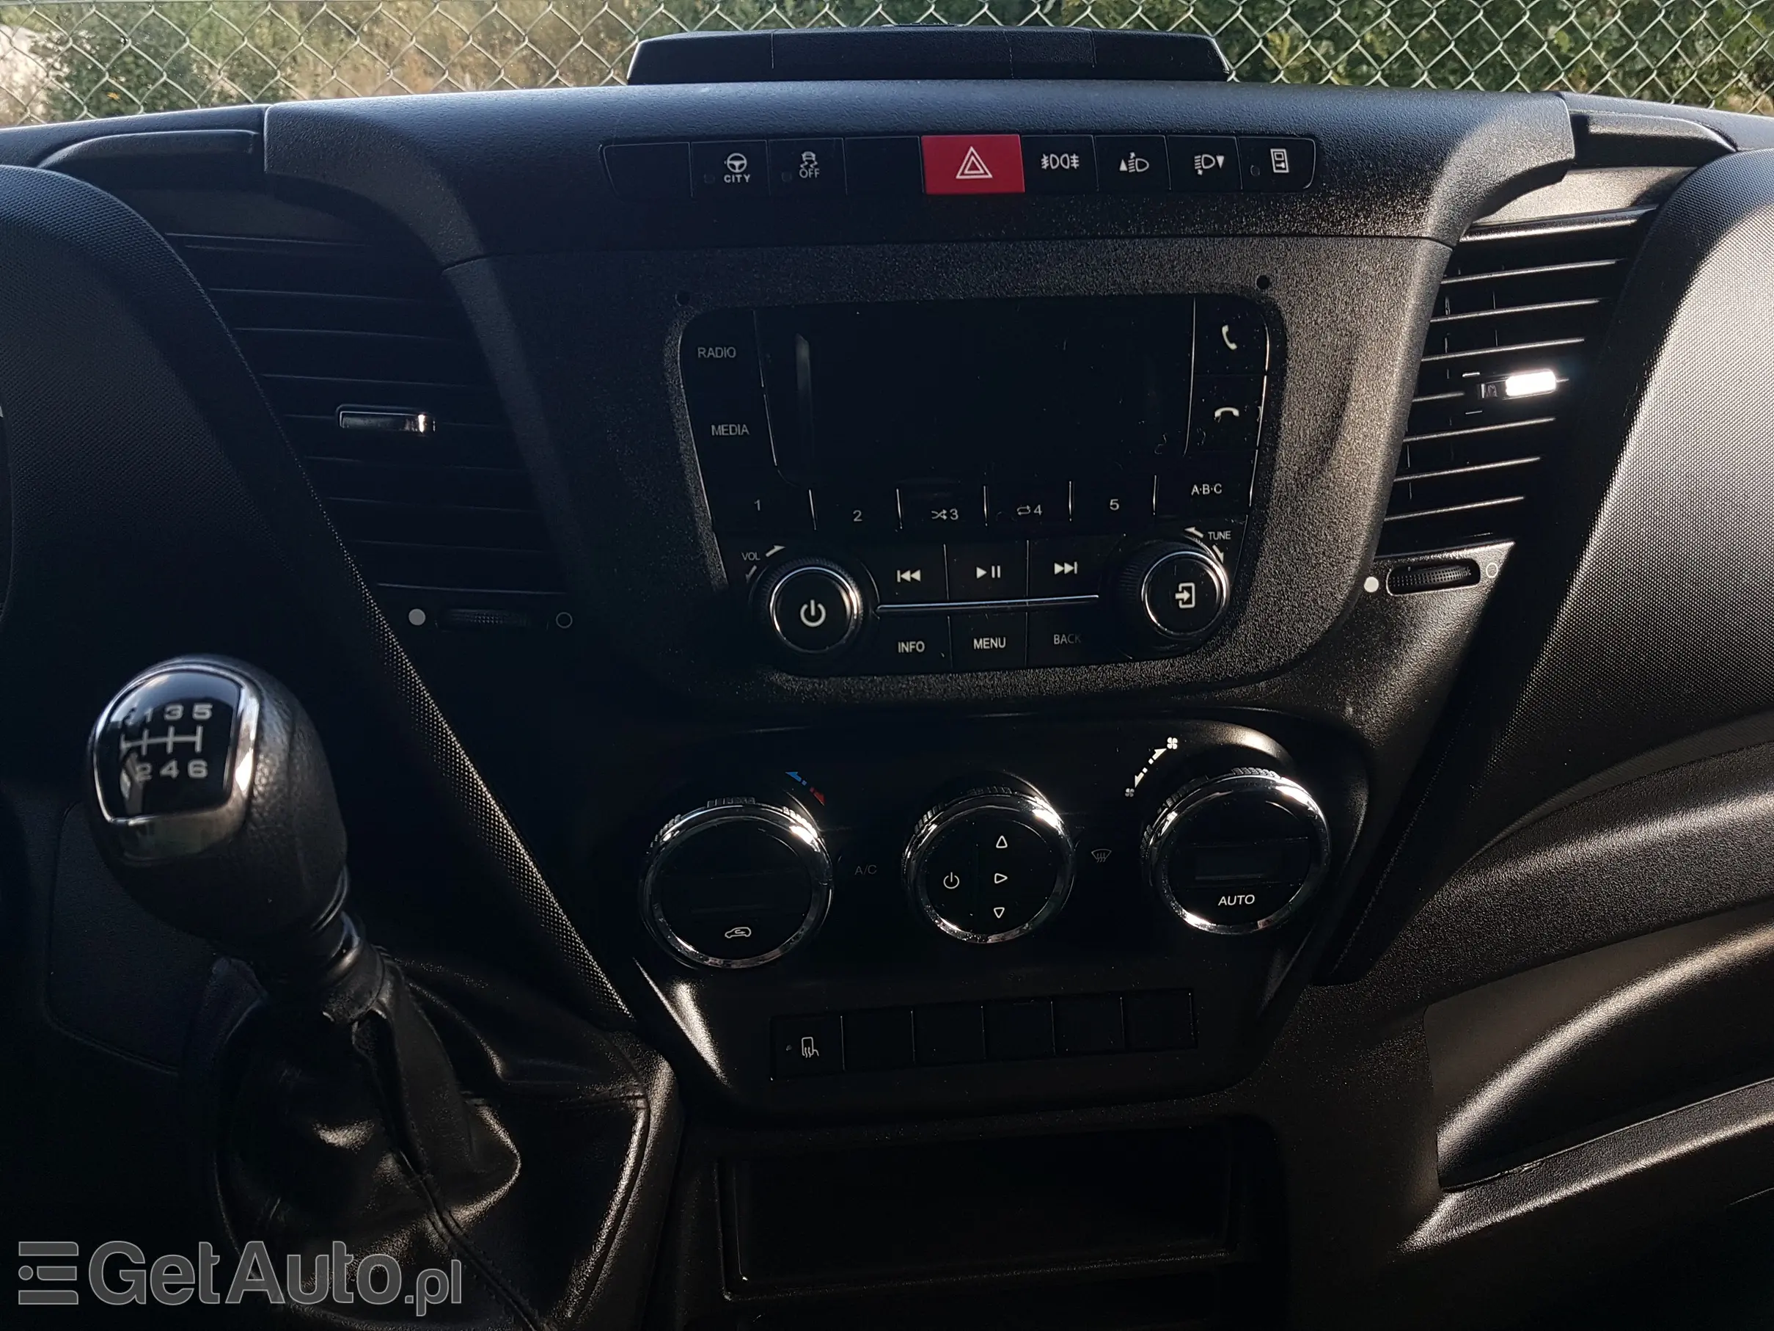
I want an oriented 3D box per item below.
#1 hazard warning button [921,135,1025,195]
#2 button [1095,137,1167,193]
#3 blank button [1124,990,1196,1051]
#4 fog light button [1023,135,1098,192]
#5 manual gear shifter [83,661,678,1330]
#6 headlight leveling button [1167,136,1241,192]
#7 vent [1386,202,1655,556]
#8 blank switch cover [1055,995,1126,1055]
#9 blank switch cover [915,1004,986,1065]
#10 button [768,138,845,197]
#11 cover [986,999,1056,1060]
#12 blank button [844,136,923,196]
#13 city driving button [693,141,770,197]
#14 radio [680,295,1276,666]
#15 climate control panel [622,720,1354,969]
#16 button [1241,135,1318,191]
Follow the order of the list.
[{"bbox_3d":[0.030,-0.173,0.460,0.035,0.022,0.013,-3,-7,-4],"label":"hazard warning button"},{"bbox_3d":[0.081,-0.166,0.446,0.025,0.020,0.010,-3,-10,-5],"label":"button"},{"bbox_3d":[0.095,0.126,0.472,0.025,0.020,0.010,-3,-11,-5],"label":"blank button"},{"bbox_3d":[0.060,-0.174,0.463,0.025,0.022,0.012,-3,-7,-4],"label":"fog light button"},{"bbox_3d":[-0.162,0.091,0.395,0.154,0.244,0.112,-3,34,-4],"label":"manual gear shifter"},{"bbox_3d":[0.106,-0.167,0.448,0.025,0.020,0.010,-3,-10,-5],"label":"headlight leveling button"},{"bbox_3d":[0.233,-0.105,0.495,0.092,0.127,0.040,-8,8,-13],"label":"vent"},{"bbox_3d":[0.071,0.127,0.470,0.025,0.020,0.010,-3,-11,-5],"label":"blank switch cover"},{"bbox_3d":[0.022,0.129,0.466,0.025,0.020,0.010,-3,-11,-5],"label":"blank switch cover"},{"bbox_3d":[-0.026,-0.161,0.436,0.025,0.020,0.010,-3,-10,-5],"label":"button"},{"bbox_3d":[0.050,0.136,0.498,0.025,0.025,0.012,-3,16,-4],"label":"cover"},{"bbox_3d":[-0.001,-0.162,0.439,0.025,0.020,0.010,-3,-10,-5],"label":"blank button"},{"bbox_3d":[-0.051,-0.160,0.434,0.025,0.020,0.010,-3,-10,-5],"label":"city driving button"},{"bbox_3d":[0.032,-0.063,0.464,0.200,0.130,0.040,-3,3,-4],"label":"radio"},{"bbox_3d":[0.035,0.064,0.478,0.252,0.088,0.045,-3,16,-4],"label":"climate control panel"},{"bbox_3d":[0.139,-0.178,0.473,0.025,0.022,0.012,-3,-7,-4],"label":"button"}]

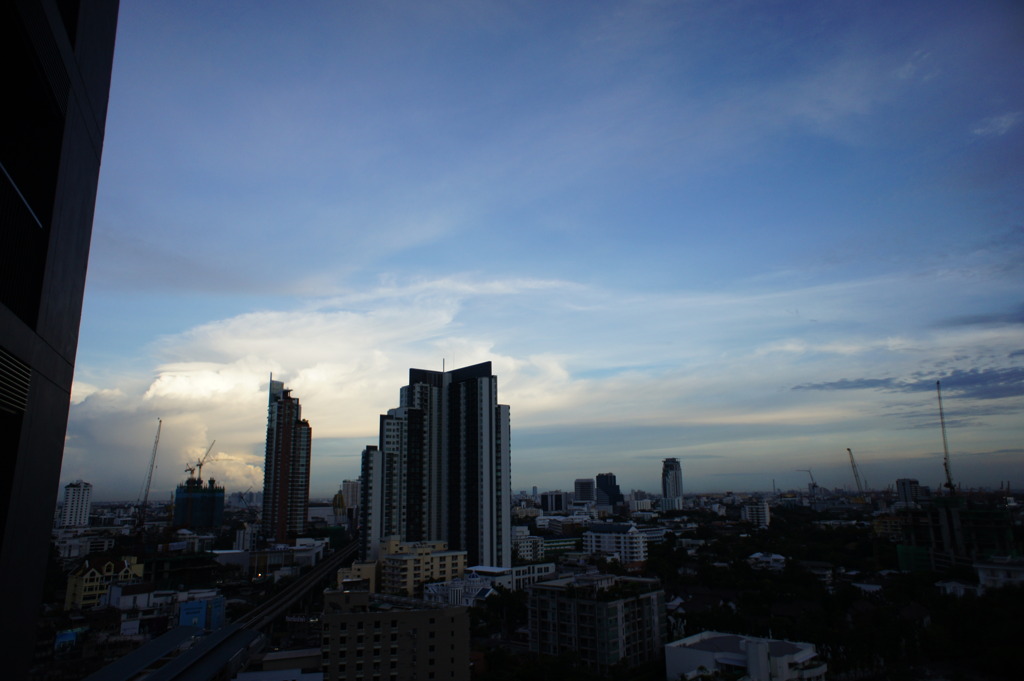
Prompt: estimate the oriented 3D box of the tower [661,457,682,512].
[{"bbox_3d":[299.090,268.580,1271.030,30.000,99.000,28.000,-2,-13,5],"label":"tower"}]

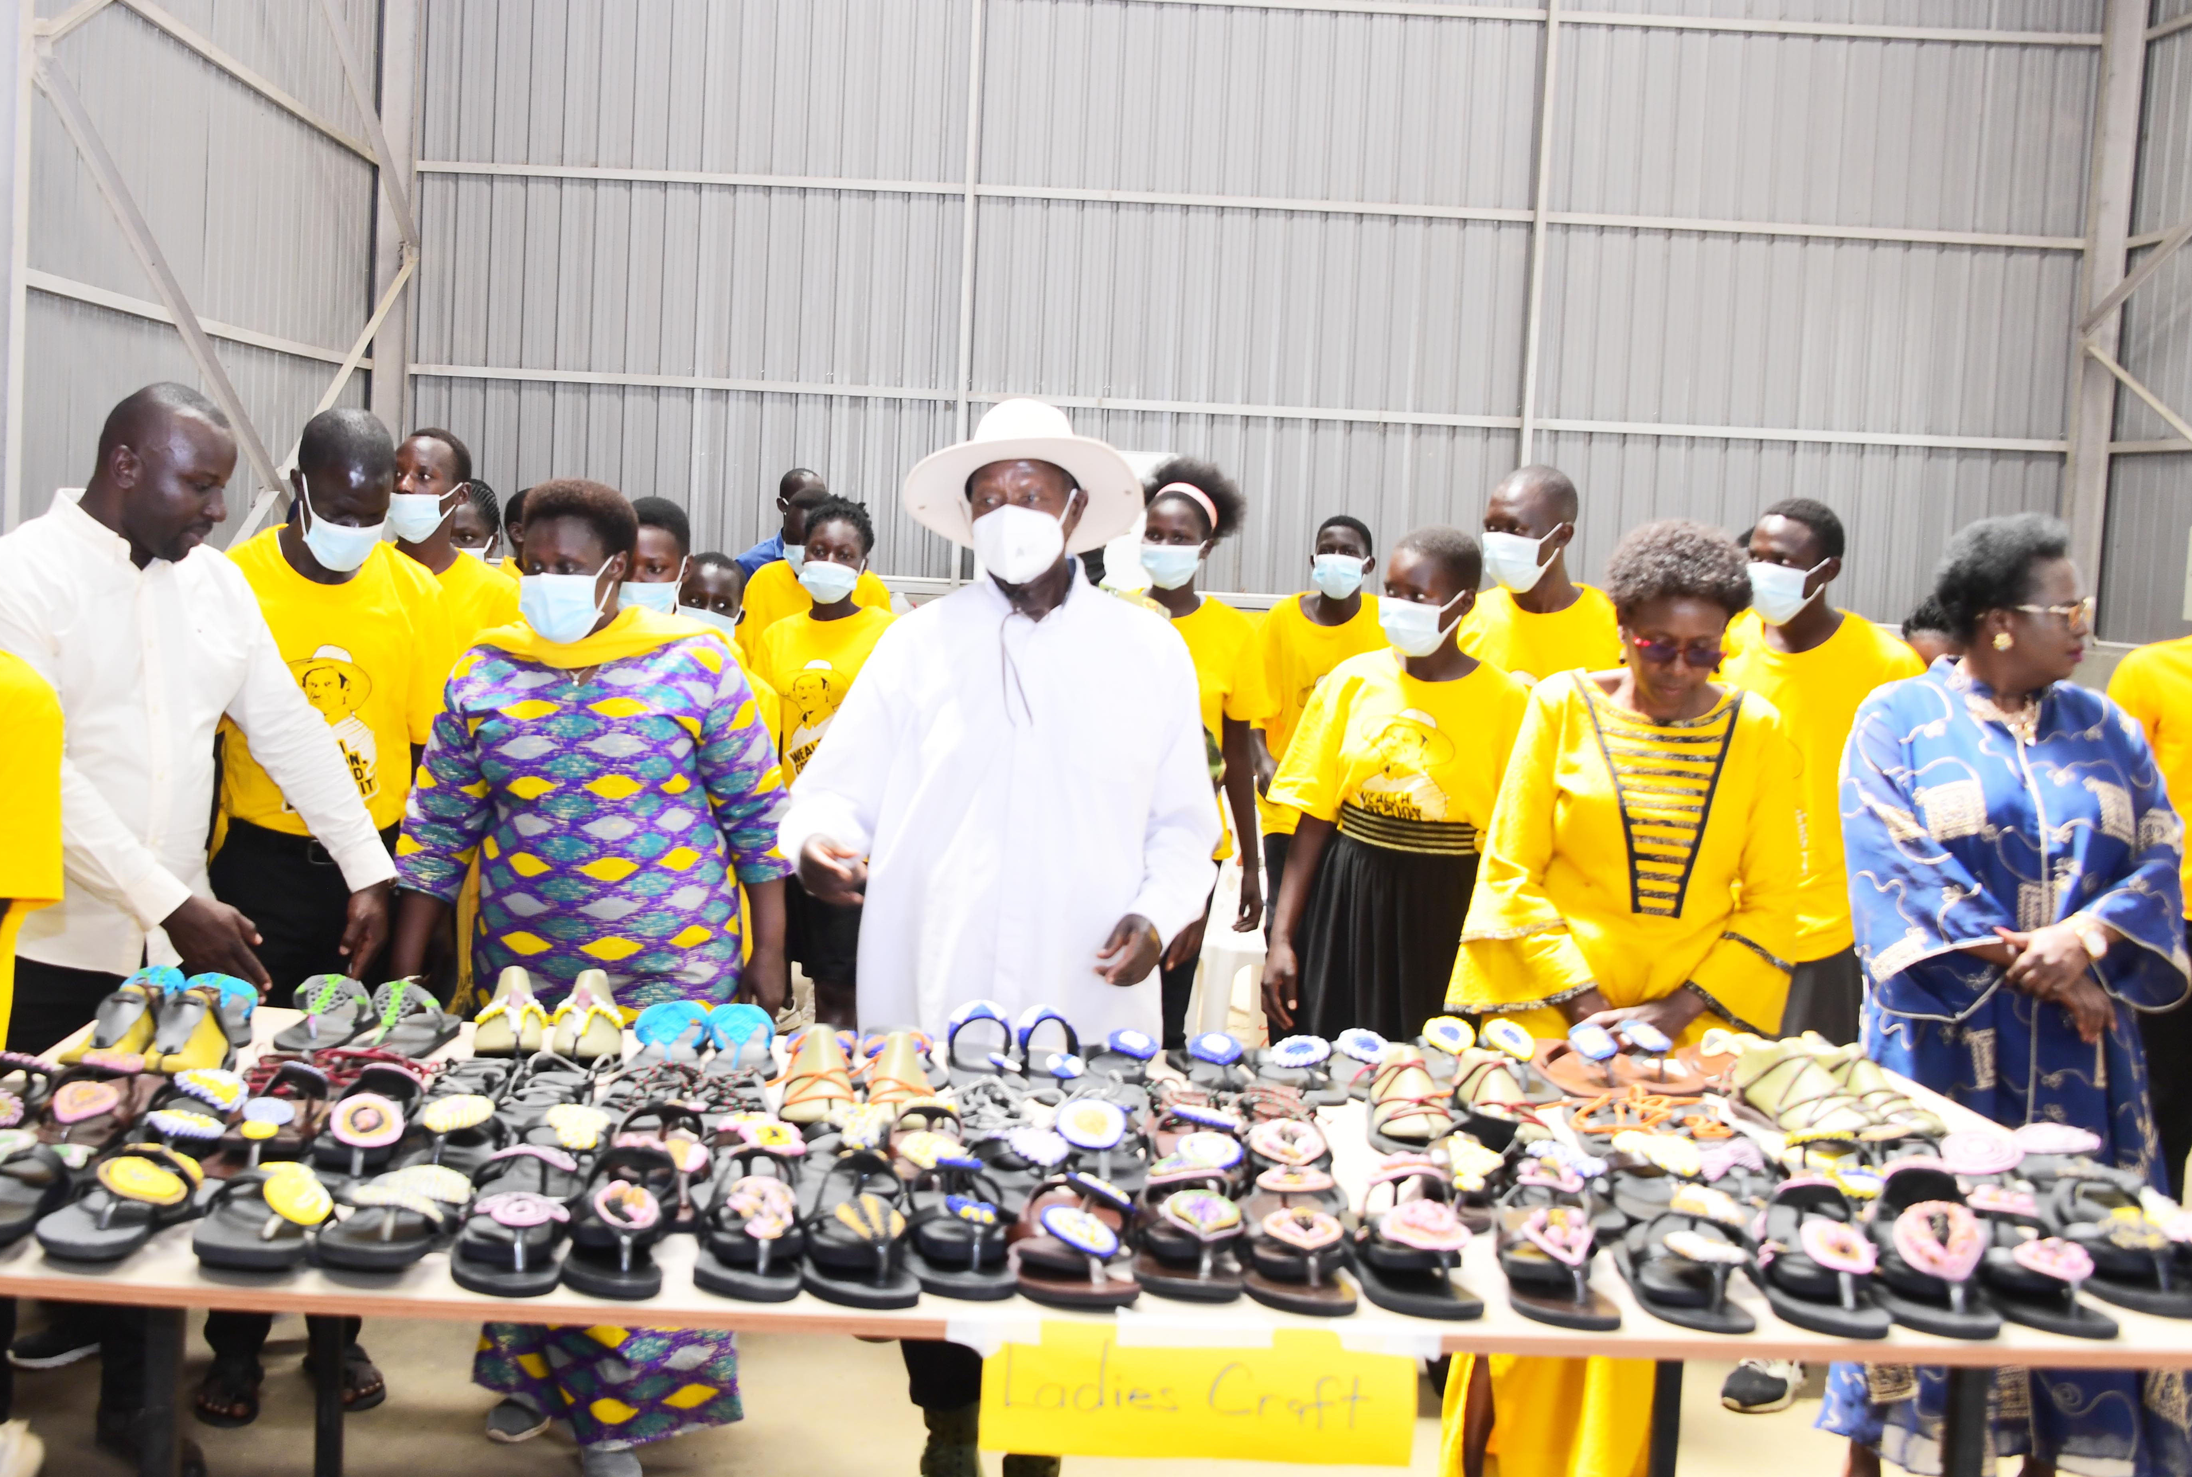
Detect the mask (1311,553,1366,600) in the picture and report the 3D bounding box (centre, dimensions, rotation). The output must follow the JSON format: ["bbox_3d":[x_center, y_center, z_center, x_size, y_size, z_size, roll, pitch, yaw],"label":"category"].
[{"bbox_3d":[0.600,-0.400,5.200,0.140,0.115,0.080,3,-5,8],"label":"mask"}]

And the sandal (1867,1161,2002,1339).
[{"bbox_3d":[0.875,0.534,2.213,0.100,0.110,0.260,3,3,7],"label":"sandal"}]

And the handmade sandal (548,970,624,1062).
[{"bbox_3d":[-0.765,0.420,3.150,0.100,0.092,0.245,2,3,-11],"label":"handmade sandal"}]

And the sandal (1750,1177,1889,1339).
[{"bbox_3d":[0.747,0.531,2.187,0.100,0.100,0.260,3,5,9],"label":"sandal"}]

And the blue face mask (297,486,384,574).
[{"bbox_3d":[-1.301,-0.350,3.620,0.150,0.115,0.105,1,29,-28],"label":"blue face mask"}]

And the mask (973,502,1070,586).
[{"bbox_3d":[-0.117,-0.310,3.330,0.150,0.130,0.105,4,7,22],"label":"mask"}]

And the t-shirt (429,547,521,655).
[{"bbox_3d":[-1.374,-0.076,4.400,0.460,0.680,0.270,3,3,10],"label":"t-shirt"}]

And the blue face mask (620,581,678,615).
[{"bbox_3d":[-0.861,-0.240,3.980,0.140,0.115,0.080,4,3,22],"label":"blue face mask"}]

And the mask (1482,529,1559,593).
[{"bbox_3d":[0.830,-0.346,4.100,0.140,0.120,0.085,5,4,38],"label":"mask"}]

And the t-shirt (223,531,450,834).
[{"bbox_3d":[-1.267,-0.095,3.470,0.460,0.540,0.260,1,5,-22],"label":"t-shirt"}]

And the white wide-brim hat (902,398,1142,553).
[{"bbox_3d":[-0.121,-0.441,3.440,0.390,0.150,0.410,4,-17,15],"label":"white wide-brim hat"}]

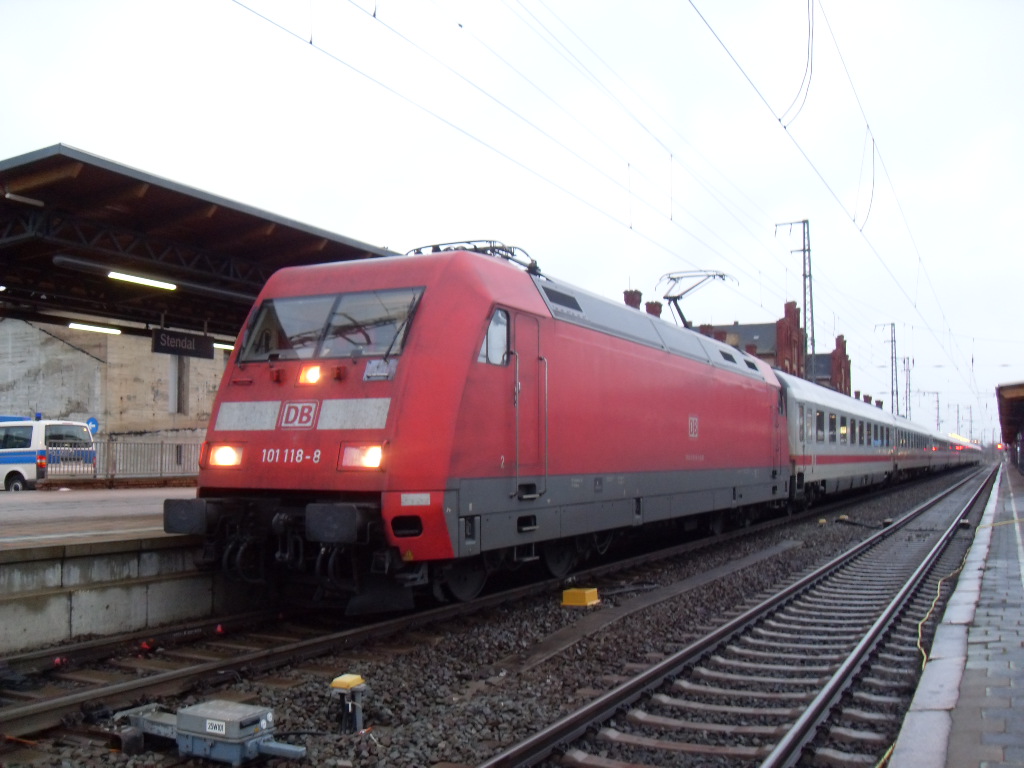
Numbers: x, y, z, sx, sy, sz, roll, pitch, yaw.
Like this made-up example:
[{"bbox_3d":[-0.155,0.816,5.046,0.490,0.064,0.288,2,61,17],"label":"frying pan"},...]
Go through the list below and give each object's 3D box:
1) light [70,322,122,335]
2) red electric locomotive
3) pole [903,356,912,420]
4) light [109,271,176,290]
[{"bbox_3d":[-8.088,-1.066,19.500,0.100,0.100,1.220,-2,-5,27],"label":"light"},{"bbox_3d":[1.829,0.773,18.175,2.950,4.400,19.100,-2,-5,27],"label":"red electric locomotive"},{"bbox_3d":[51.566,3.836,130.813,1.000,14.694,0.800,-2,-5,27],"label":"pole"},{"bbox_3d":[-5.253,-1.457,14.300,0.100,0.100,1.220,-2,-5,27],"label":"light"}]

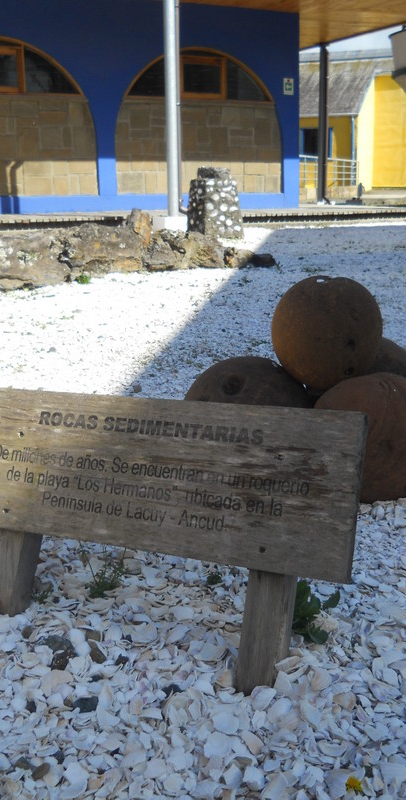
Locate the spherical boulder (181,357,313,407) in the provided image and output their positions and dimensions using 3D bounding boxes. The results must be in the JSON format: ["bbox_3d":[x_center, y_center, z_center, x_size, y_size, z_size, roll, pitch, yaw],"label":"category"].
[{"bbox_3d":[0.151,0.074,2.800,0.445,0.420,0.445,-1,14,0],"label":"spherical boulder"}]

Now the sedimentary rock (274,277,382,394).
[{"bbox_3d":[0.414,-0.215,2.850,0.370,0.385,0.370,-1,14,0],"label":"sedimentary rock"}]

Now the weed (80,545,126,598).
[{"bbox_3d":[-0.250,0.427,2.130,0.112,0.115,0.090,-1,14,0],"label":"weed"}]

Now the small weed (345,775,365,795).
[{"bbox_3d":[0.253,0.638,1.420,0.033,0.028,0.030,-1,14,0],"label":"small weed"}]

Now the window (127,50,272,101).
[{"bbox_3d":[-0.024,-5.283,13.900,2.700,0.790,0.120,-8,15,-25],"label":"window"}]

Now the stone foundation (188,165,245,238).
[{"bbox_3d":[0.161,-2.528,11.000,0.540,0.820,0.540,-8,15,-25],"label":"stone foundation"}]

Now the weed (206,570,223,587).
[{"bbox_3d":[0.029,0.451,2.160,0.045,0.035,0.040,-1,14,0],"label":"weed"}]

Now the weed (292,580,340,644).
[{"bbox_3d":[0.244,0.475,1.920,0.125,0.115,0.120,-1,14,0],"label":"weed"}]

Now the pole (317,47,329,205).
[{"bbox_3d":[2.617,-6.003,18.600,0.180,3.280,0.180,-8,15,-25],"label":"pole"}]

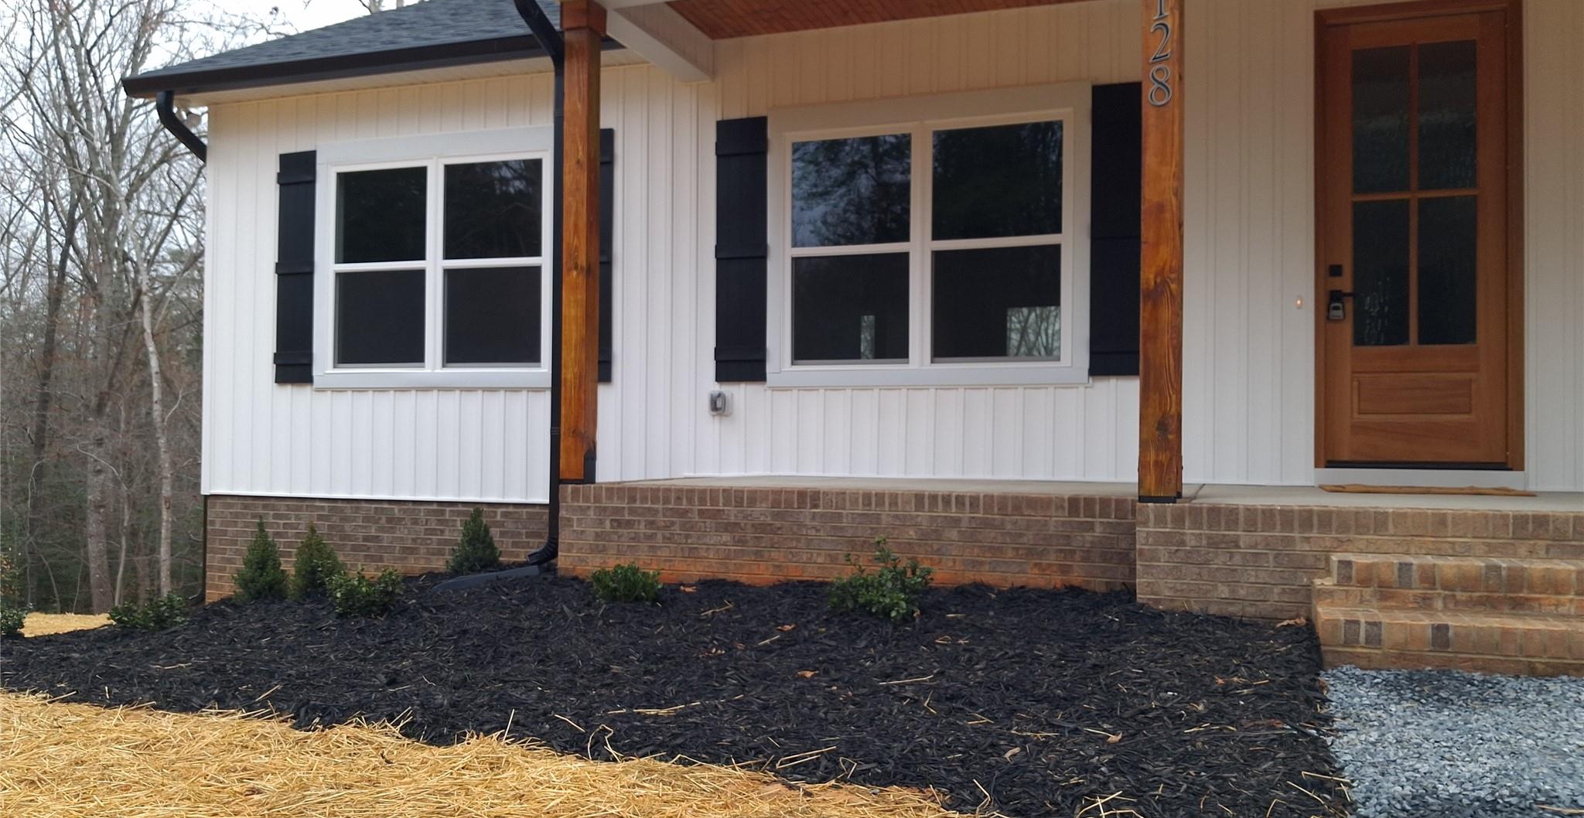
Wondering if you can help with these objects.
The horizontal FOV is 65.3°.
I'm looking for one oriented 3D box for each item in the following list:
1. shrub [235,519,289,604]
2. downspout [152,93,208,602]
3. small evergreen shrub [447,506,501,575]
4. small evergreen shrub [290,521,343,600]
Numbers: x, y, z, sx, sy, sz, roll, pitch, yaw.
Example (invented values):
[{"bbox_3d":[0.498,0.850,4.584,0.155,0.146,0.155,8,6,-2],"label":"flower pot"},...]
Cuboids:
[{"bbox_3d":[-3.719,1.063,8.652,0.370,0.560,0.370,0,-1,19],"label":"shrub"},{"bbox_3d":[-4.608,-0.437,9.336,0.220,3.800,0.500,0,-1,19],"label":"downspout"},{"bbox_3d":[-2.090,0.850,8.099,0.350,0.460,0.350,0,-1,19],"label":"small evergreen shrub"},{"bbox_3d":[-3.264,1.028,8.497,0.380,0.530,0.380,0,-1,19],"label":"small evergreen shrub"}]

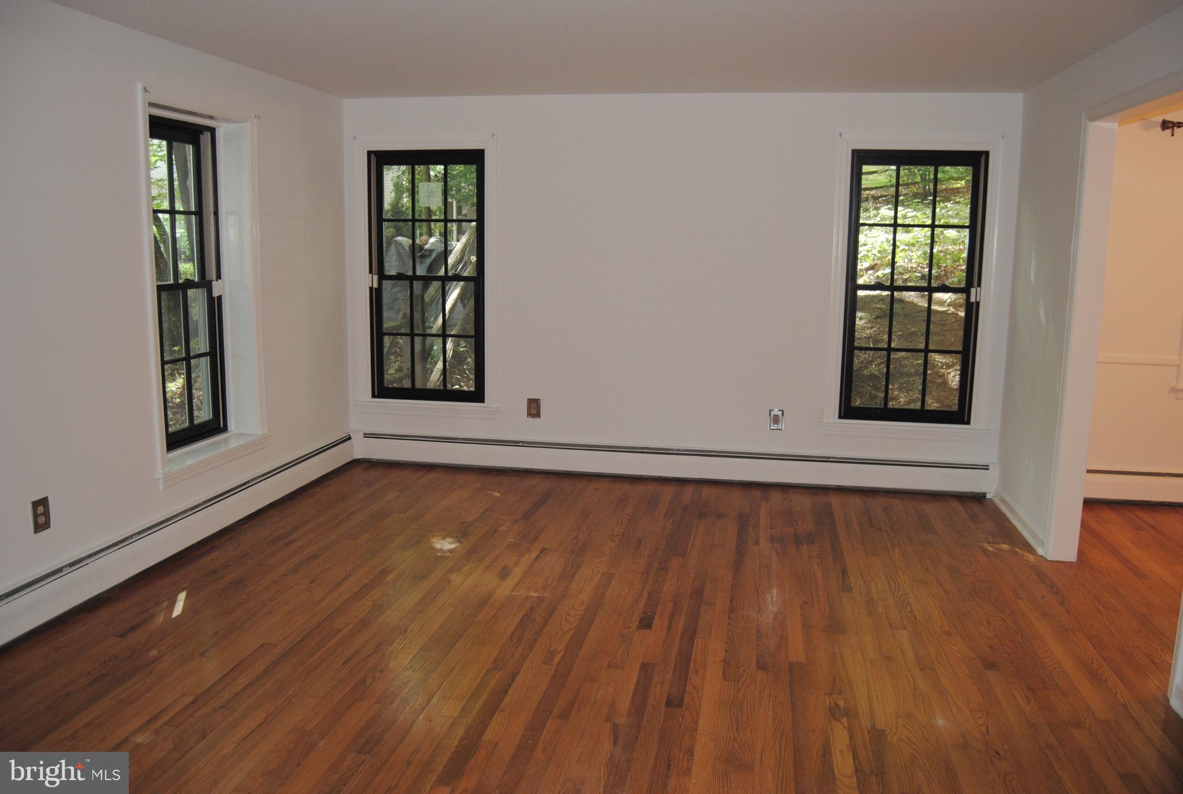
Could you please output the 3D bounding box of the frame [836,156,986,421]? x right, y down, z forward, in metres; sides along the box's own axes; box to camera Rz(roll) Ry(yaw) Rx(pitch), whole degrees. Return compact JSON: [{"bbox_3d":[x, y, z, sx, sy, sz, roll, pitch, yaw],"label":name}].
[{"bbox_3d":[1.898,-0.641,5.272,0.774,1.605,0.090,2,10,10],"label":"frame"}]

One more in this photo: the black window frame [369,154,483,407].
[{"bbox_3d":[-1.058,-0.777,5.787,0.789,1.613,0.090,2,10,10],"label":"black window frame"}]

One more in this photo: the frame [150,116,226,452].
[{"bbox_3d":[-2.077,-0.543,4.355,0.090,1.614,0.780,2,10,10],"label":"frame"}]

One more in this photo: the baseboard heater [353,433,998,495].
[{"bbox_3d":[0.391,0.418,5.632,4.073,0.198,0.070,2,10,10],"label":"baseboard heater"}]

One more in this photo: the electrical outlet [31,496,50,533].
[{"bbox_3d":[-2.063,0.445,3.341,0.010,0.124,0.081,2,10,10],"label":"electrical outlet"}]

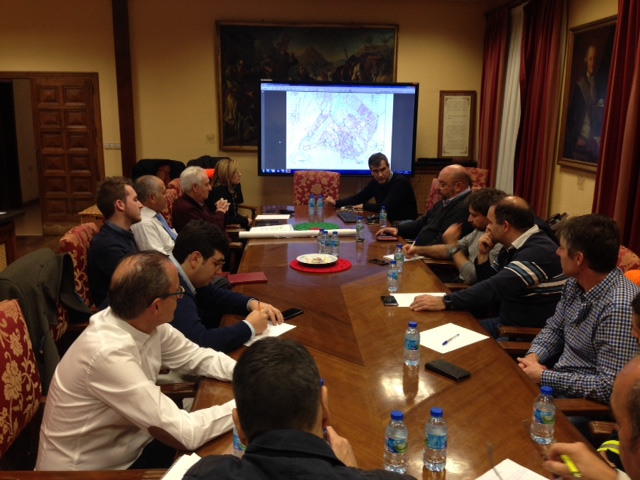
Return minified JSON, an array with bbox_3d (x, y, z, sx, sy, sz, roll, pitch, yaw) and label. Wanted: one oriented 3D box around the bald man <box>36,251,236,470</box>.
[{"bbox_3d":[-0.517,0.636,2.131,0.720,1.250,0.560,3,13,12],"label":"bald man"}]

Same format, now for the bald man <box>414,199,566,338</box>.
[{"bbox_3d":[0.856,0.426,3.108,0.820,1.300,0.580,1,12,3],"label":"bald man"}]

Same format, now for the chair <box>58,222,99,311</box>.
[{"bbox_3d":[-1.035,0.472,3.378,0.620,1.070,0.580,0,12,-1],"label":"chair"}]

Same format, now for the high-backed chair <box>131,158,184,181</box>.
[{"bbox_3d":[-1.982,-0.432,7.382,0.600,1.060,0.620,-2,13,-6],"label":"high-backed chair"}]

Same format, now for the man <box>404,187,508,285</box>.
[{"bbox_3d":[0.967,0.292,3.918,0.750,1.240,0.600,1,12,0],"label":"man"}]

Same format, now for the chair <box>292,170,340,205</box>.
[{"bbox_3d":[-0.029,-0.135,6.232,0.560,1.070,0.620,0,12,-1],"label":"chair"}]

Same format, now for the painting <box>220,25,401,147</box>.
[{"bbox_3d":[-0.163,-1.913,7.741,2.260,1.600,0.070,0,12,-1],"label":"painting"}]

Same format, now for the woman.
[{"bbox_3d":[-0.781,-0.122,5.609,0.720,1.220,0.500,4,13,17],"label":"woman"}]

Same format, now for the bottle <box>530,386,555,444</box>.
[{"bbox_3d":[0.655,0.508,1.778,0.062,0.165,0.062,0,13,0],"label":"bottle"}]

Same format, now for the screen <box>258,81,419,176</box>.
[{"bbox_3d":[0.210,-1.274,7.093,1.830,1.070,0.090,0,13,0],"label":"screen"}]

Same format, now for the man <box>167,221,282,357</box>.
[{"bbox_3d":[-0.535,0.522,2.743,0.840,1.230,0.580,1,12,3],"label":"man"}]

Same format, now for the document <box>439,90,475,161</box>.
[{"bbox_3d":[1.711,-1.419,7.626,0.445,0.870,0.040,0,13,0],"label":"document"}]

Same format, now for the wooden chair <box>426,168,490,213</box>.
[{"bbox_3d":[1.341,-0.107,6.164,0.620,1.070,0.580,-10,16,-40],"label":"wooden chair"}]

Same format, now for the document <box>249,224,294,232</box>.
[{"bbox_3d":[-0.384,-0.086,4.893,0.340,0.016,0.300,1,12,0],"label":"document"}]

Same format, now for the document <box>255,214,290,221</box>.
[{"bbox_3d":[-0.416,-0.203,5.465,0.297,0.004,0.215,1,12,0],"label":"document"}]

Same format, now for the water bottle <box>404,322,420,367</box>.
[{"bbox_3d":[0.353,0.395,2.342,0.059,0.168,0.059,1,12,0],"label":"water bottle"}]

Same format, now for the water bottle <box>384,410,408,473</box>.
[{"bbox_3d":[0.204,0.543,1.653,0.059,0.168,0.059,1,12,0],"label":"water bottle"}]

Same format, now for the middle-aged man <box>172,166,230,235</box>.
[{"bbox_3d":[-0.840,0.034,4.824,0.750,1.250,0.550,2,13,11],"label":"middle-aged man"}]

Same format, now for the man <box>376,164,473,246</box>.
[{"bbox_3d":[0.780,0.081,4.529,0.800,1.270,0.600,-5,14,-22],"label":"man"}]

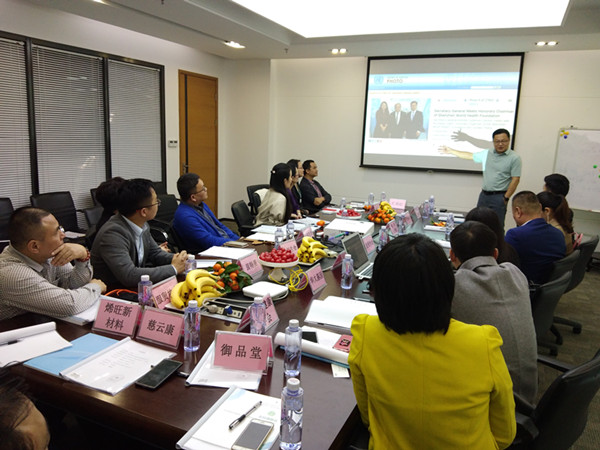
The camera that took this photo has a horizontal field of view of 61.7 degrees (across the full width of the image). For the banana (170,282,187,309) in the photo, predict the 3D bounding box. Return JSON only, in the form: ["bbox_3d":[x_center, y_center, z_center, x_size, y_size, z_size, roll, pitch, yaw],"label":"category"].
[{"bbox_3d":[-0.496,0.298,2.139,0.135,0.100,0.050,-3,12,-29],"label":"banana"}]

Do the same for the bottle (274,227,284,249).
[{"bbox_3d":[-0.133,0.115,3.261,0.056,0.180,0.056,2,10,0],"label":"bottle"}]

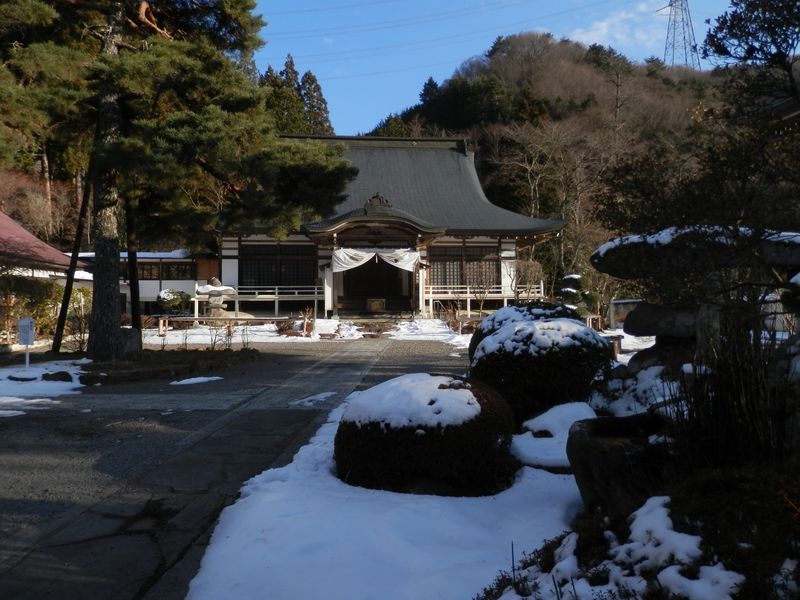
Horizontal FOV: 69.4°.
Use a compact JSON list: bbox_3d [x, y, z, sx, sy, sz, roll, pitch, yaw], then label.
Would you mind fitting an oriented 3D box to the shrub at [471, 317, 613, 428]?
[{"bbox_3d":[1.739,0.814,7.100,1.740,1.173,1.620,0,-1,2],"label":"shrub"}]

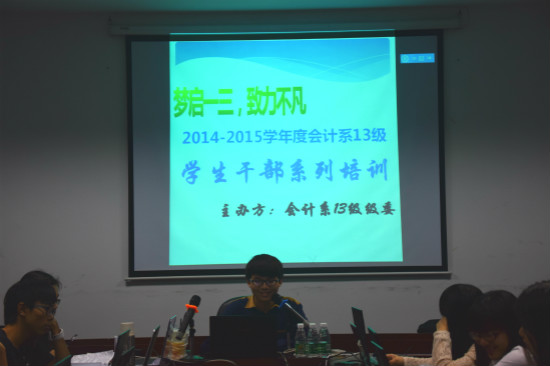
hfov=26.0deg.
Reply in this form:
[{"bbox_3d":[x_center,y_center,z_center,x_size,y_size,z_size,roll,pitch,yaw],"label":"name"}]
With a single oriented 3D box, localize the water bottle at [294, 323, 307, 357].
[{"bbox_3d":[0.131,0.798,6.040,0.058,0.171,0.058,-1,-1,0],"label":"water bottle"}]

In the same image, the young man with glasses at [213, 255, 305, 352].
[{"bbox_3d":[-0.056,1.012,6.187,0.520,1.270,0.800,-1,-1,0],"label":"young man with glasses"}]

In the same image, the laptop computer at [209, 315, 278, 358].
[{"bbox_3d":[-0.158,0.772,6.062,0.340,0.220,0.320,-1,-1,1],"label":"laptop computer"}]

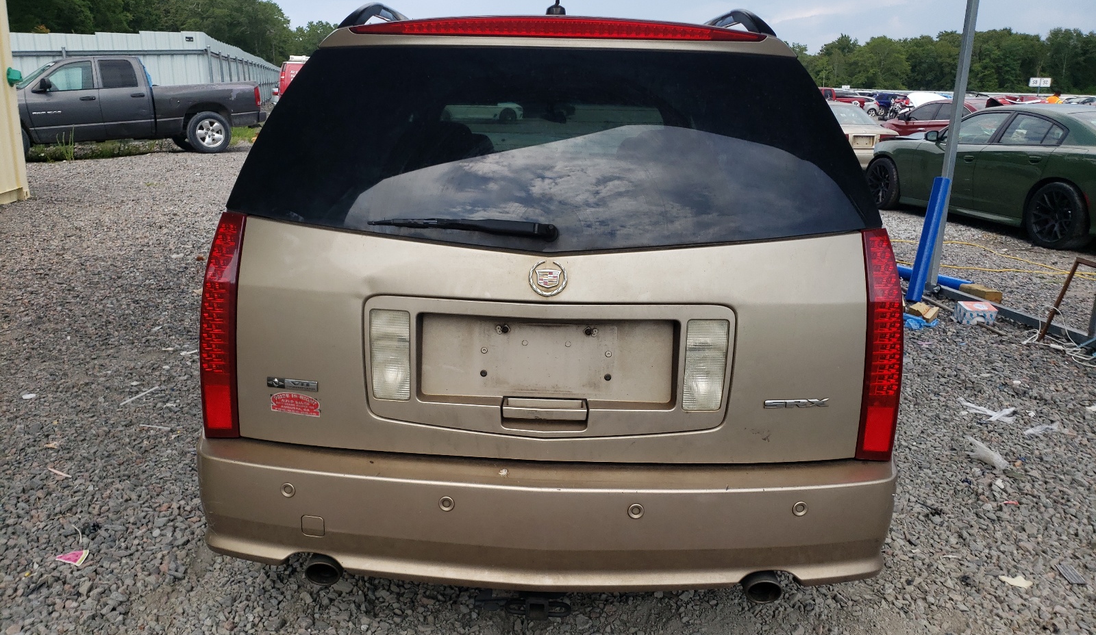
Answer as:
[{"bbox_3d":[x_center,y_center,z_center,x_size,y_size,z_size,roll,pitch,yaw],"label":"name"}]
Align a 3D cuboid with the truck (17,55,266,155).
[{"bbox_3d":[-8.799,-4.214,16.518,5.785,1.910,2.020,-12,20,-31],"label":"truck"}]

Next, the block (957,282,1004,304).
[{"bbox_3d":[3.370,-0.183,6.428,0.135,0.090,0.260,-4,17,-18],"label":"block"}]

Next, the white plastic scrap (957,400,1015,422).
[{"bbox_3d":[2.235,0.468,4.152,0.260,0.030,0.250,1,16,0],"label":"white plastic scrap"}]

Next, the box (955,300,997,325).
[{"bbox_3d":[3.046,-0.034,5.849,0.215,0.105,0.250,2,16,4],"label":"box"}]

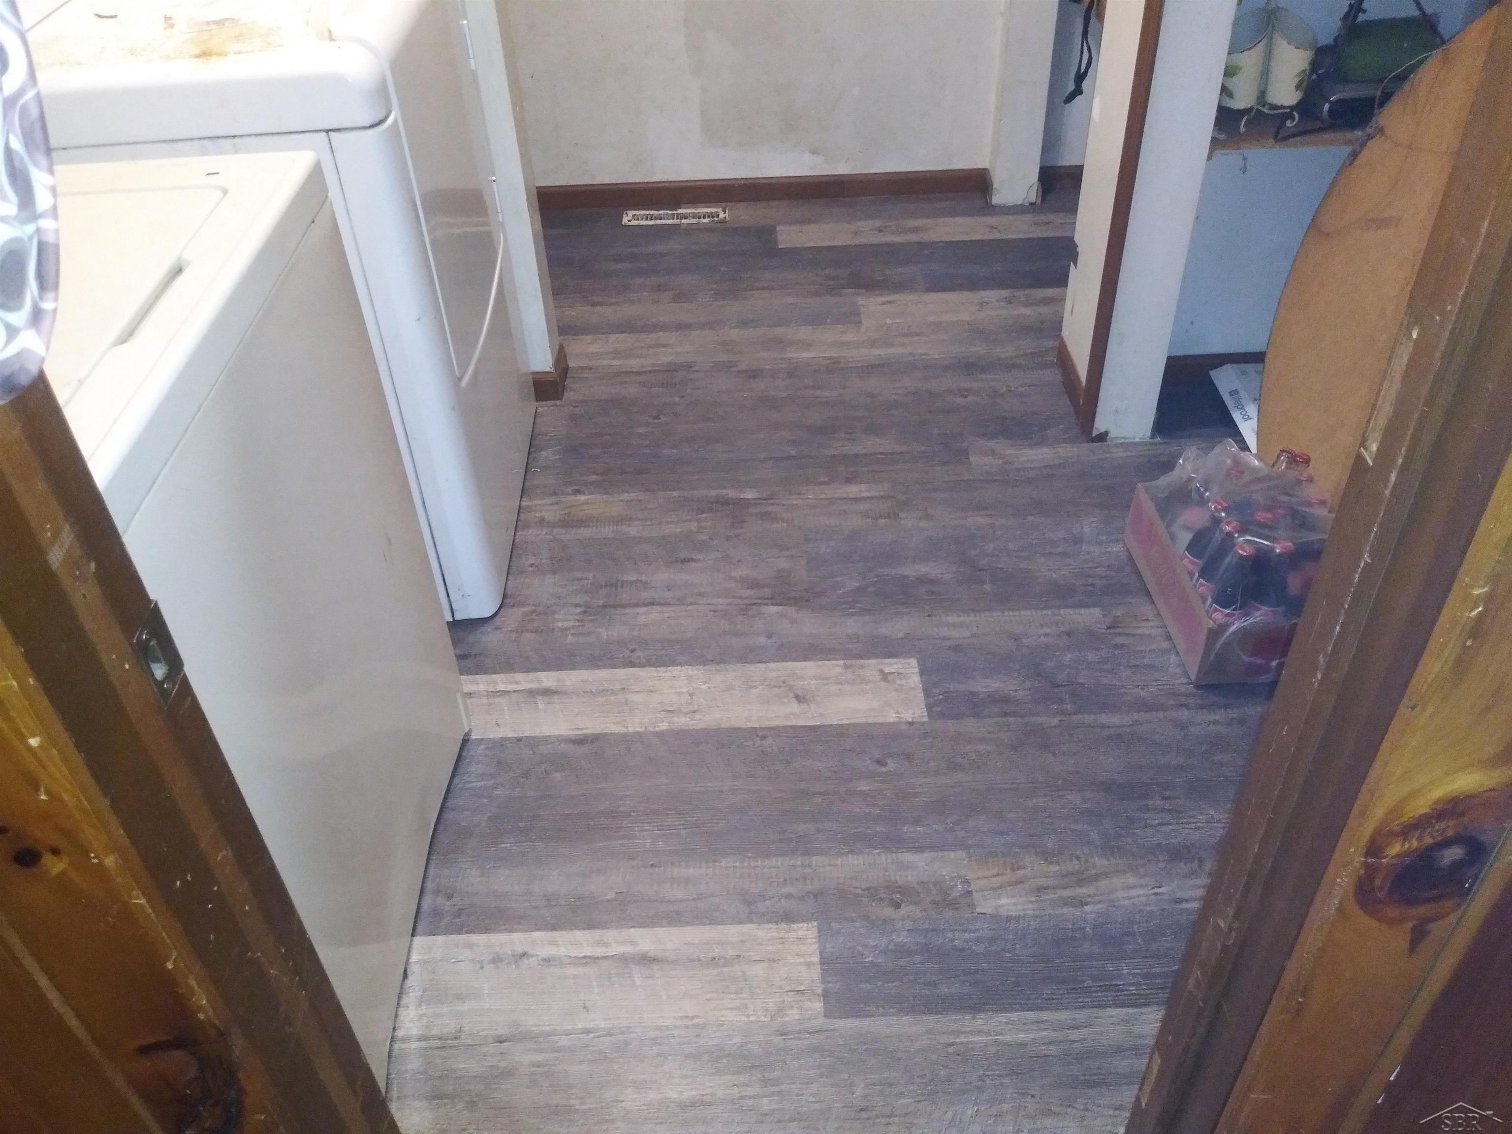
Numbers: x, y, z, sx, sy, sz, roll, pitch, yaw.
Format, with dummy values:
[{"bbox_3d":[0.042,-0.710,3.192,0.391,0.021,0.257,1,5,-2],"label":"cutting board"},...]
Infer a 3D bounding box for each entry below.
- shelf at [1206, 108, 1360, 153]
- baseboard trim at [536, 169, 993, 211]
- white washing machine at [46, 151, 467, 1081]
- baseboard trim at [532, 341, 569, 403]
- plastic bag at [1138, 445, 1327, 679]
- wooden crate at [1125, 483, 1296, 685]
[{"bbox_3d":[1.041,-0.812,2.154,0.473,0.022,0.206,-2,40,0],"label":"shelf"},{"bbox_3d":[0.017,-1.094,3.421,1.330,0.070,0.017,-2,40,0],"label":"baseboard trim"},{"bbox_3d":[-0.790,0.132,1.304,0.675,0.947,0.695,-3,40,-1],"label":"white washing machine"},{"bbox_3d":[-0.472,-0.447,2.658,0.072,0.083,0.149,-2,40,0],"label":"baseboard trim"},{"bbox_3d":[0.823,-0.031,1.966,0.252,0.242,0.368,-2,40,0],"label":"plastic bag"},{"bbox_3d":[0.822,0.018,2.014,0.257,0.126,0.377,-2,40,0],"label":"wooden crate"}]

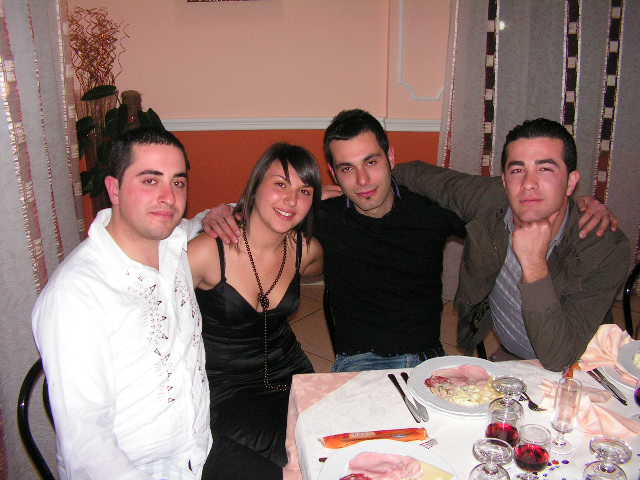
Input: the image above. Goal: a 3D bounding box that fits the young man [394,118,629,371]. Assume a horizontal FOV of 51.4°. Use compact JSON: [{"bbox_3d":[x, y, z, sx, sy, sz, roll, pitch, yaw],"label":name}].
[{"bbox_3d":[0.420,0.383,1.668,0.680,1.330,0.780,3,20,8],"label":"young man"}]

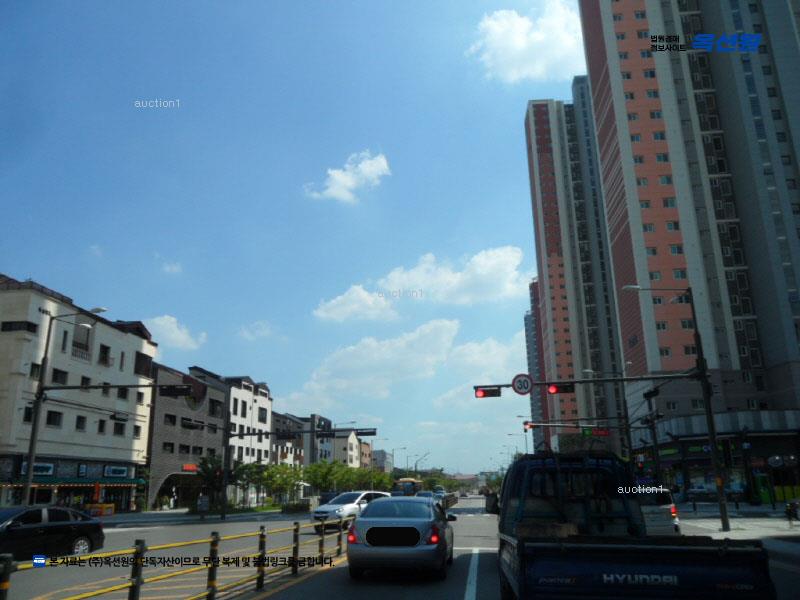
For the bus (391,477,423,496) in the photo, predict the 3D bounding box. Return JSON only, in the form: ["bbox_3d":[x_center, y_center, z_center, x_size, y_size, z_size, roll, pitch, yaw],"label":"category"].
[{"bbox_3d":[1.680,29.392,96.202,2.500,3.250,10.800,-3,-17,7],"label":"bus"}]

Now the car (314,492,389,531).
[{"bbox_3d":[-1.859,8.948,26.491,1.790,1.520,4.300,-13,-20,35],"label":"car"}]

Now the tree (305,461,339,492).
[{"bbox_3d":[-9.597,22.570,77.079,4.100,5.500,4.100,-3,-17,7],"label":"tree"}]

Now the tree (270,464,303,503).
[{"bbox_3d":[-14.899,24.387,82.530,4.000,4.900,4.100,-3,-17,7],"label":"tree"}]

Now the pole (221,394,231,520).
[{"bbox_3d":[-11.004,9.847,39.302,0.350,7.600,0.350,-3,-17,7],"label":"pole"}]

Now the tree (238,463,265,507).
[{"bbox_3d":[-16.353,20.000,67.726,2.800,4.600,2.800,-3,-17,7],"label":"tree"}]

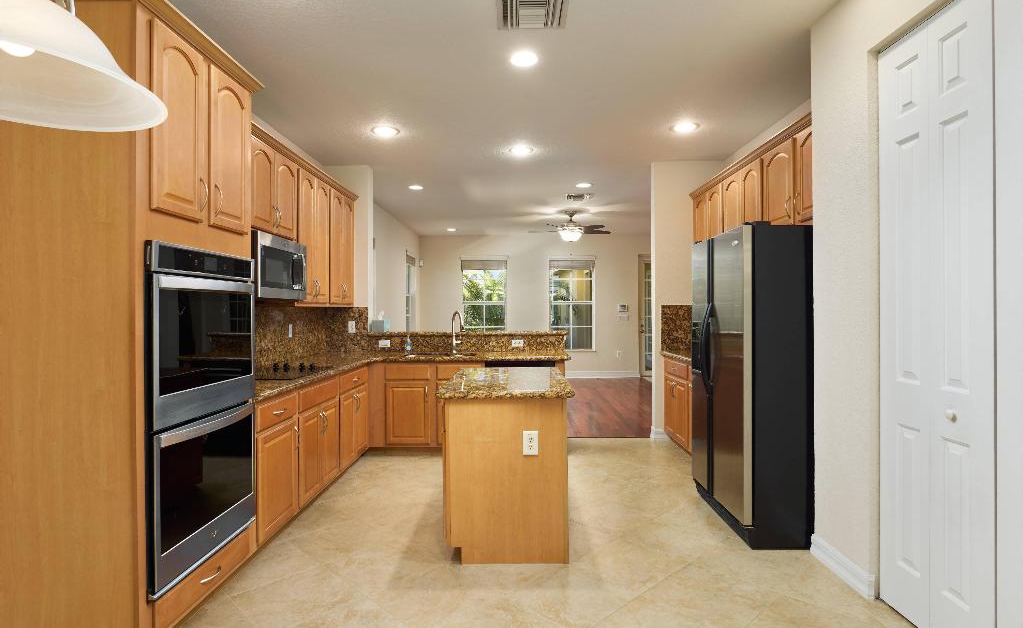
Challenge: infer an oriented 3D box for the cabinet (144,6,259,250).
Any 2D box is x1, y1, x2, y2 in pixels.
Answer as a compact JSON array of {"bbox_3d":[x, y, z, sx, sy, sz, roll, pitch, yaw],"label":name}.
[{"bbox_3d":[-1.598,-0.718,2.288,0.610,0.820,0.830,0,0,1],"label":"cabinet"}]

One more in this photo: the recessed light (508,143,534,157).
[{"bbox_3d":[0.089,-1.506,4.961,0.210,0.040,0.210,0,0,1],"label":"recessed light"}]

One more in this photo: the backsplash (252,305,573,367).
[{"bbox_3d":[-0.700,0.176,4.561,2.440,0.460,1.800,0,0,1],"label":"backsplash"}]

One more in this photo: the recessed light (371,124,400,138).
[{"bbox_3d":[-1.053,-1.508,4.415,0.240,0.030,0.240,0,0,1],"label":"recessed light"}]

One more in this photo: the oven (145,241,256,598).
[{"bbox_3d":[-1.575,0.388,2.345,0.610,1.310,0.757,0,0,0],"label":"oven"}]

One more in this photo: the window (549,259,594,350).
[{"bbox_3d":[1.210,-0.180,10.669,0.920,1.840,0.120,0,0,0],"label":"window"}]

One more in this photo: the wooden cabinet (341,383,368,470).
[{"bbox_3d":[-1.568,0.890,4.353,0.610,0.550,0.730,0,0,1],"label":"wooden cabinet"}]

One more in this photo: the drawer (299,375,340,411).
[{"bbox_3d":[-1.523,0.542,3.574,0.500,0.136,0.705,0,0,1],"label":"drawer"}]

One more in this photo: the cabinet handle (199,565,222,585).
[{"bbox_3d":[-1.268,1.113,2.267,0.032,0.018,0.133,0,0,1],"label":"cabinet handle"}]

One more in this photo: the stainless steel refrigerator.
[{"bbox_3d":[1.646,0.393,3.318,0.815,1.780,0.865,0,0,1],"label":"stainless steel refrigerator"}]

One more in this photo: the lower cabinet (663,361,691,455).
[{"bbox_3d":[1.830,0.815,4.952,0.600,0.776,0.820,0,0,1],"label":"lower cabinet"}]

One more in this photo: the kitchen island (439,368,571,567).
[{"bbox_3d":[-0.018,0.848,3.356,0.710,0.892,1.255,0,0,1],"label":"kitchen island"}]

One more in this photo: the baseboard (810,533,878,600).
[{"bbox_3d":[1.649,1.257,2.683,0.032,0.122,0.471,0,0,1],"label":"baseboard"}]

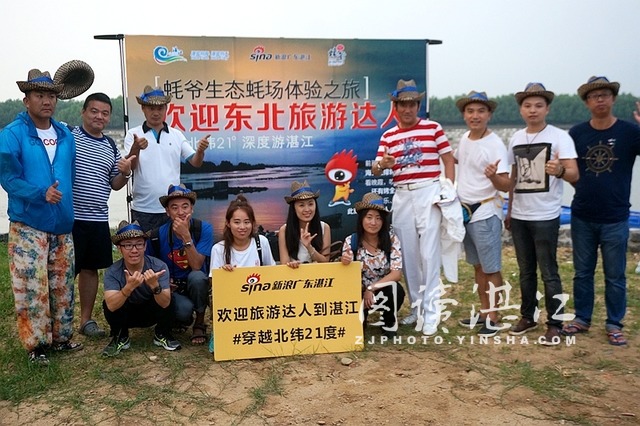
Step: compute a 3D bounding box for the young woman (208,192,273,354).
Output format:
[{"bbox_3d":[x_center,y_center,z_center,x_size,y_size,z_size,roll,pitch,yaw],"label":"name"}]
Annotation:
[{"bbox_3d":[-0.528,0.387,4.772,0.450,1.040,0.600,-1,8,-6],"label":"young woman"}]

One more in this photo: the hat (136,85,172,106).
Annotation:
[{"bbox_3d":[-1.250,-0.888,5.370,0.285,0.150,0.310,-2,7,-13],"label":"hat"}]

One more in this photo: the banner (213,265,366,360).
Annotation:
[{"bbox_3d":[-0.197,0.646,4.682,0.995,0.600,0.015,-2,3,-11],"label":"banner"}]

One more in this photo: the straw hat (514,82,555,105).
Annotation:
[{"bbox_3d":[1.482,-0.826,4.910,0.280,0.145,0.310,2,7,16],"label":"straw hat"}]

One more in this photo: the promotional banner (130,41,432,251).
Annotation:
[{"bbox_3d":[-0.328,-0.531,5.900,2.480,1.850,0.030,-1,7,-7],"label":"promotional banner"}]

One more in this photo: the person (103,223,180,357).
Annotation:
[{"bbox_3d":[-1.203,0.473,4.783,0.500,0.880,0.620,-2,8,-14],"label":"person"}]

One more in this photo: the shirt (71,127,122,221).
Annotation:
[{"bbox_3d":[-1.566,-0.281,4.934,0.460,0.640,0.290,-3,8,-16],"label":"shirt"}]

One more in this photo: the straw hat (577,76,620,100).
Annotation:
[{"bbox_3d":[1.836,-0.821,4.685,0.290,0.150,0.310,2,8,17],"label":"straw hat"}]

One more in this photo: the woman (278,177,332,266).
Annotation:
[{"bbox_3d":[-0.109,0.320,4.986,0.430,1.110,0.580,-1,8,-5],"label":"woman"}]

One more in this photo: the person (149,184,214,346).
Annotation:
[{"bbox_3d":[-0.994,0.355,5.100,0.480,1.030,0.630,-2,7,-10],"label":"person"}]

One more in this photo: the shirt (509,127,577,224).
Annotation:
[{"bbox_3d":[1.486,-0.277,4.747,0.450,0.630,0.280,3,9,27],"label":"shirt"}]

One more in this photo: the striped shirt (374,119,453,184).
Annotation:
[{"bbox_3d":[0.669,-0.445,5.140,0.510,0.480,0.270,2,8,20],"label":"striped shirt"}]

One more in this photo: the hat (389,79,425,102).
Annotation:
[{"bbox_3d":[0.598,-0.847,4.912,0.260,0.150,0.300,1,8,11],"label":"hat"}]

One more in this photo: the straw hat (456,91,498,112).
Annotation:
[{"bbox_3d":[1.121,-0.794,5.060,0.295,0.145,0.310,2,7,15],"label":"straw hat"}]

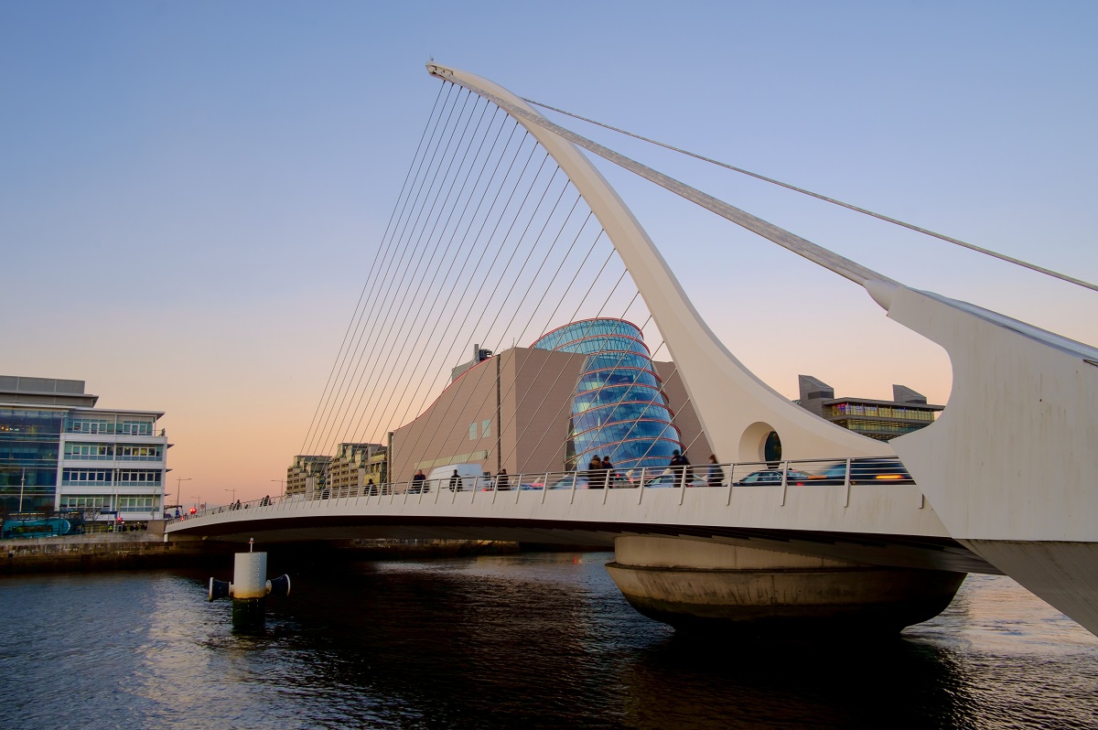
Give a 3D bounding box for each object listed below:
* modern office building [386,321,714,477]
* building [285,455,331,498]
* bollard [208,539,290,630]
[{"bbox_3d":[3.788,18.758,242.106,65.360,54.404,103.716,5,-12,-32],"label":"modern office building"},{"bbox_3d":[-105.303,56.971,376.086,18.500,32.600,41.000,5,-12,-32],"label":"building"},{"bbox_3d":[-16.453,12.193,45.511,4.229,5.060,1.950,4,-12,-28],"label":"bollard"}]

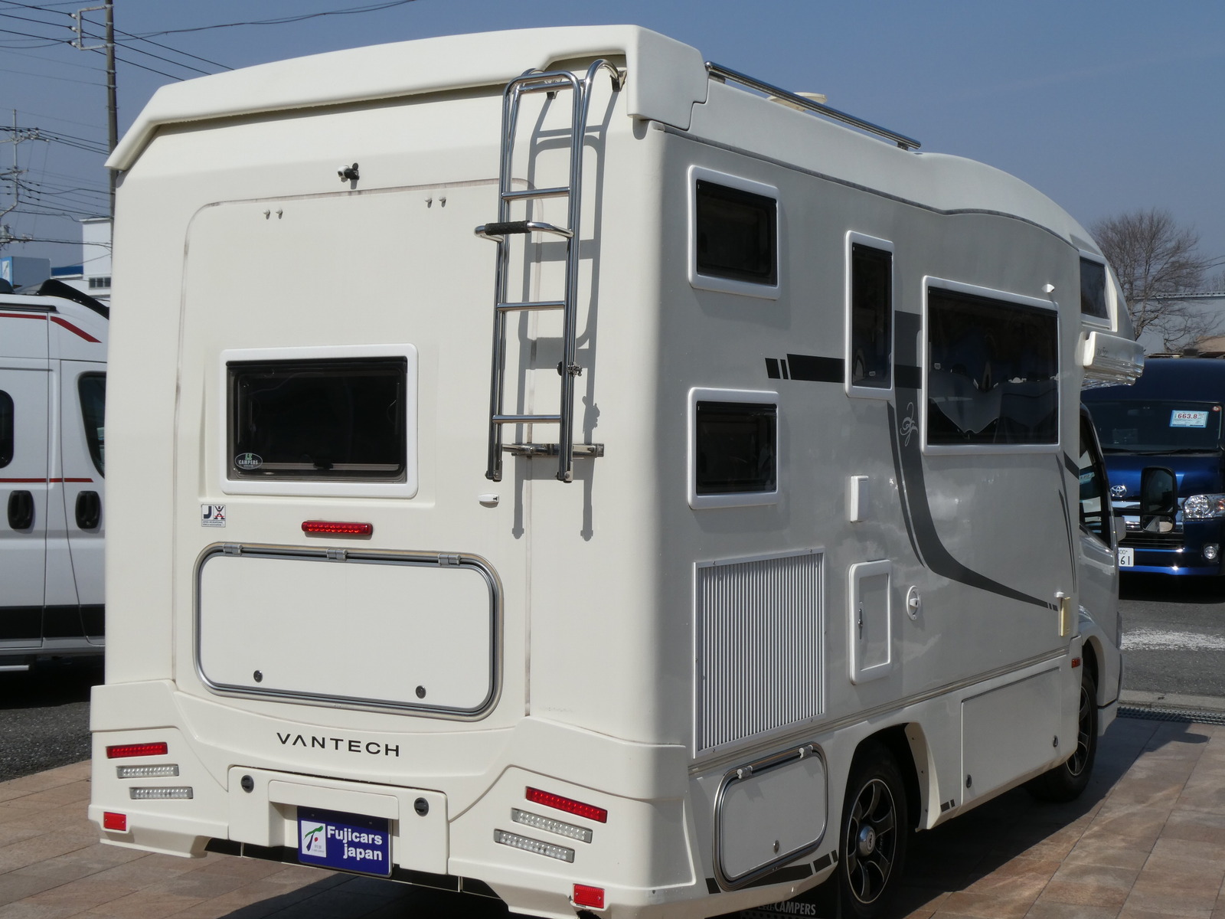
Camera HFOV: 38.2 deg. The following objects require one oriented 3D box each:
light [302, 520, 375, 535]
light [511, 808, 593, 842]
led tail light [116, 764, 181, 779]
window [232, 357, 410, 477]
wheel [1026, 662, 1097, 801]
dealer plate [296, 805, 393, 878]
[{"bbox_3d":[-0.780,0.195,5.010,0.245,0.038,0.030,0,1,31],"label":"light"},{"bbox_3d":[-0.153,0.955,4.619,0.252,0.035,0.030,7,4,31],"label":"light"},{"bbox_3d":[-1.405,0.948,5.379,0.265,0.036,0.030,-8,-4,31],"label":"led tail light"},{"bbox_3d":[-0.828,-0.109,4.905,0.659,0.341,0.040,0,1,32],"label":"window"},{"bbox_3d":[2.018,1.209,8.036,0.210,0.650,0.650,0,1,32],"label":"wheel"},{"bbox_3d":[-0.764,1.085,5.027,0.335,0.165,0.020,0,1,31],"label":"dealer plate"}]

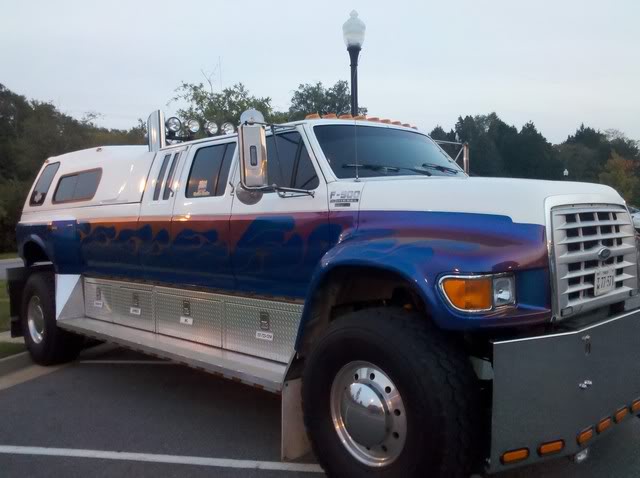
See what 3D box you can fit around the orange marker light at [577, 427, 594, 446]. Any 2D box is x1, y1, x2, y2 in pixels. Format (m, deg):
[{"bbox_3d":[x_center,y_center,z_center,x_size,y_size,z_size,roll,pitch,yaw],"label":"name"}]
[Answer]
[{"bbox_3d":[1.368,1.018,2.850,0.160,0.056,0.027,-3,2,-43],"label":"orange marker light"}]

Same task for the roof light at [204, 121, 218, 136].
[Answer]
[{"bbox_3d":[-1.129,-1.152,5.772,0.090,0.137,0.130,0,2,45],"label":"roof light"}]

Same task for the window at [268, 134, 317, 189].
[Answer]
[{"bbox_3d":[-0.290,-0.571,4.134,0.880,0.460,0.050,0,-16,44],"label":"window"}]

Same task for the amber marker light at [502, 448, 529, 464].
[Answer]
[{"bbox_3d":[0.936,1.040,2.645,0.160,0.056,0.030,-2,1,-22],"label":"amber marker light"}]

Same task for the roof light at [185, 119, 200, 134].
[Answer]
[{"bbox_3d":[-1.290,-1.138,5.611,0.090,0.137,0.130,0,2,45],"label":"roof light"}]

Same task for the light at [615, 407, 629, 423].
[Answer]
[{"bbox_3d":[1.748,1.019,3.210,0.155,0.056,0.030,-3,2,-39],"label":"light"}]

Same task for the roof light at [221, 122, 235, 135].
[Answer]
[{"bbox_3d":[-0.994,-1.189,5.970,0.130,0.130,0.085,-3,2,-45],"label":"roof light"}]

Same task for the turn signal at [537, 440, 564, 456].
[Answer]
[{"bbox_3d":[1.133,1.024,2.710,0.160,0.056,0.027,-2,2,-24],"label":"turn signal"}]

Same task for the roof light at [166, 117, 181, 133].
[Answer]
[{"bbox_3d":[-1.455,-1.135,5.500,0.145,0.150,0.085,-3,2,-45],"label":"roof light"}]

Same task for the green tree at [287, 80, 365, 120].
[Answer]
[{"bbox_3d":[0.406,-3.200,30.000,5.200,9.700,5.200,-1,1,0],"label":"green tree"}]

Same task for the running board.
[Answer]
[{"bbox_3d":[-1.483,0.939,5.036,3.860,0.075,0.335,0,2,45],"label":"running board"}]

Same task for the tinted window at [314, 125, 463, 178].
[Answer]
[{"bbox_3d":[0.614,-0.652,4.413,1.500,0.530,0.150,-3,-35,-44],"label":"tinted window"}]

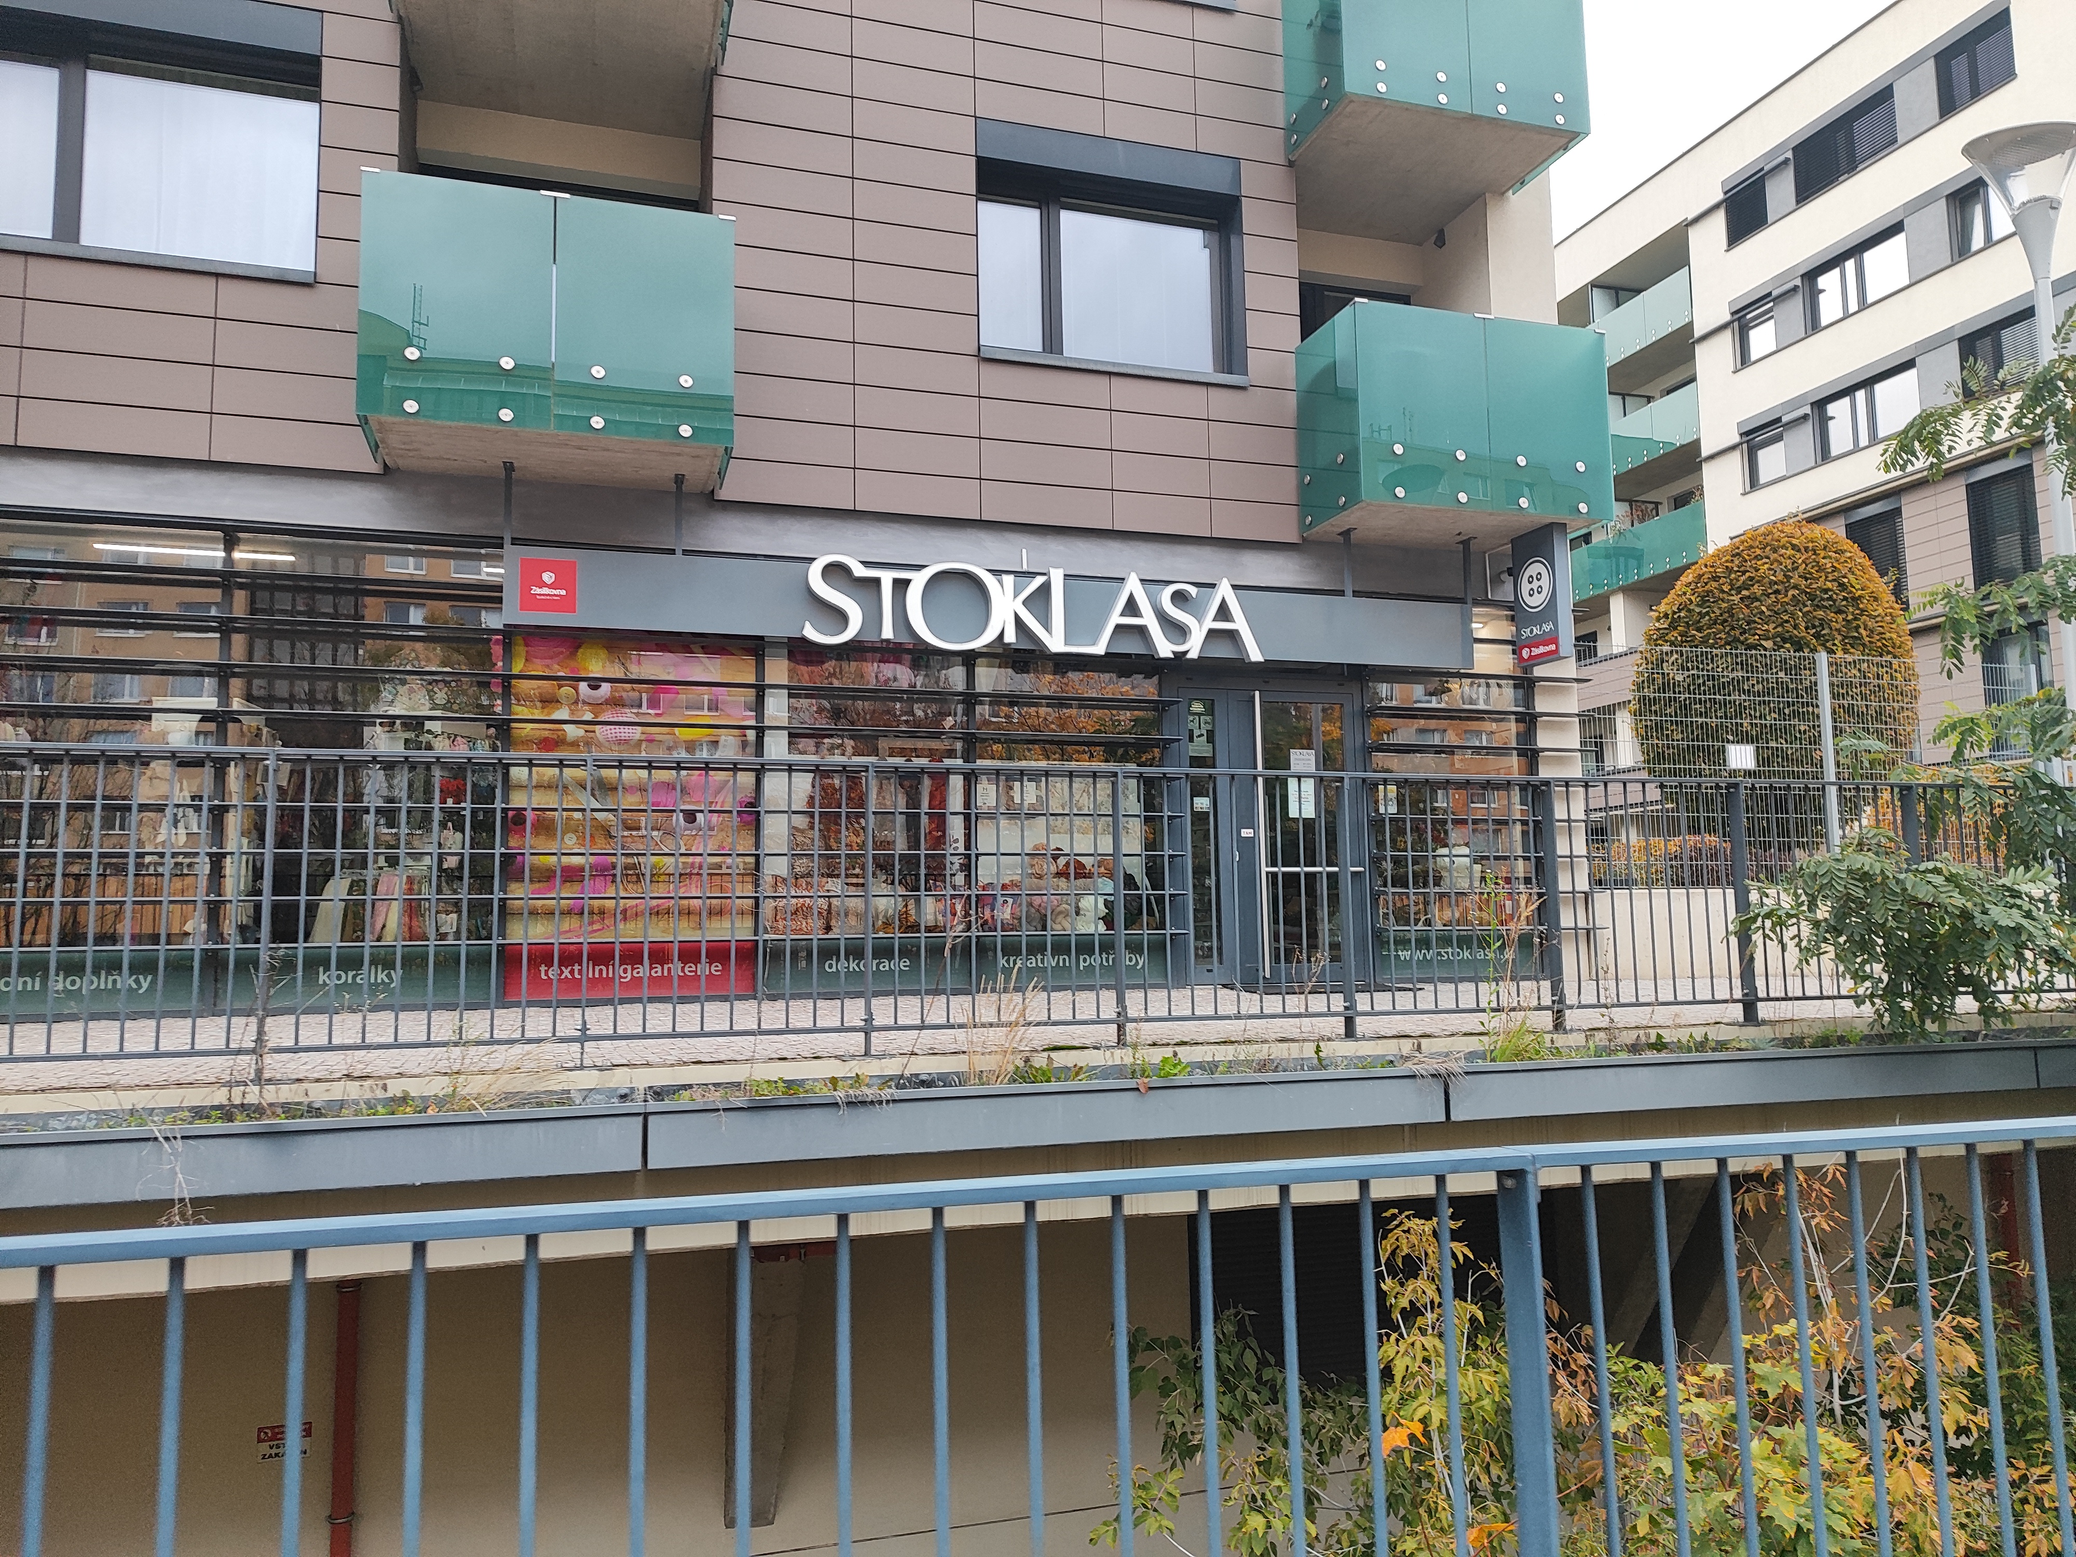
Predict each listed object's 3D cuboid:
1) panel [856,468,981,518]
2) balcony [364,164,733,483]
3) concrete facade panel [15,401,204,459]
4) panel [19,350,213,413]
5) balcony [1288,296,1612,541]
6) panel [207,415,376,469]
[{"bbox_3d":[-0.834,-1.982,10.042,0.889,0.286,0.025,1,-6,-18],"label":"panel"},{"bbox_3d":[-2.975,-2.697,8.901,2.101,1.433,0.921,1,-6,-18],"label":"balcony"},{"bbox_3d":[-5.456,-2.058,8.527,0.984,0.286,0.025,1,-6,-18],"label":"concrete facade panel"},{"bbox_3d":[-5.461,-2.355,8.556,0.984,0.286,0.025,1,-6,-18],"label":"panel"},{"bbox_3d":[3.147,-2.611,10.918,2.122,1.454,0.906,1,-6,-18],"label":"balcony"},{"bbox_3d":[-4.526,-2.043,8.832,0.950,0.286,0.025,1,-6,-18],"label":"panel"}]

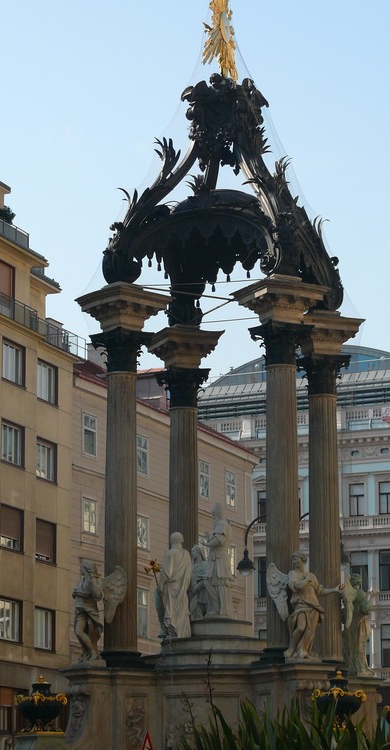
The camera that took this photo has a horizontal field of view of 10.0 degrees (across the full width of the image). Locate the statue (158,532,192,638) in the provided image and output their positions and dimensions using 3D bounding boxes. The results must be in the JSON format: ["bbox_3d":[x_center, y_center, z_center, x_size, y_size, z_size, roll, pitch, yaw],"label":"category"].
[{"bbox_3d":[-0.360,3.992,42.106,0.653,1.990,0.601,-1,-11,6],"label":"statue"}]

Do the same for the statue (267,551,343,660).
[{"bbox_3d":[1.941,4.104,39.760,1.161,1.959,0.746,4,-12,-21],"label":"statue"}]

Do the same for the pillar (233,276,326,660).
[{"bbox_3d":[1.583,1.697,40.485,1.353,7.097,1.353,6,-13,-28],"label":"pillar"}]

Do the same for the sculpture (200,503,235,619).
[{"bbox_3d":[0.416,3.491,42.110,0.548,2.169,0.598,-4,-12,17],"label":"sculpture"}]

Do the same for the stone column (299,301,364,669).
[{"bbox_3d":[2.503,2.266,43.286,1.353,7.097,1.353,5,-13,-25],"label":"stone column"}]

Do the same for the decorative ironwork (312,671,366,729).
[{"bbox_3d":[2.464,5.544,38.034,0.940,1.005,0.940,0,-12,0],"label":"decorative ironwork"}]

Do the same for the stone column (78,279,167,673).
[{"bbox_3d":[-1.344,1.826,41.054,1.353,7.097,1.353,10,-15,-41],"label":"stone column"}]

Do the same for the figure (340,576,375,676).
[{"bbox_3d":[3.134,4.891,43.789,0.622,1.990,0.777,5,-12,-26],"label":"figure"}]

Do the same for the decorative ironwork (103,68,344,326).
[{"bbox_3d":[0.619,-3.679,44.038,3.784,4.665,3.784,-4,-12,17],"label":"decorative ironwork"}]

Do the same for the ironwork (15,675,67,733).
[{"bbox_3d":[-2.784,5.901,40.041,0.912,1.037,0.912,0,-11,0],"label":"ironwork"}]

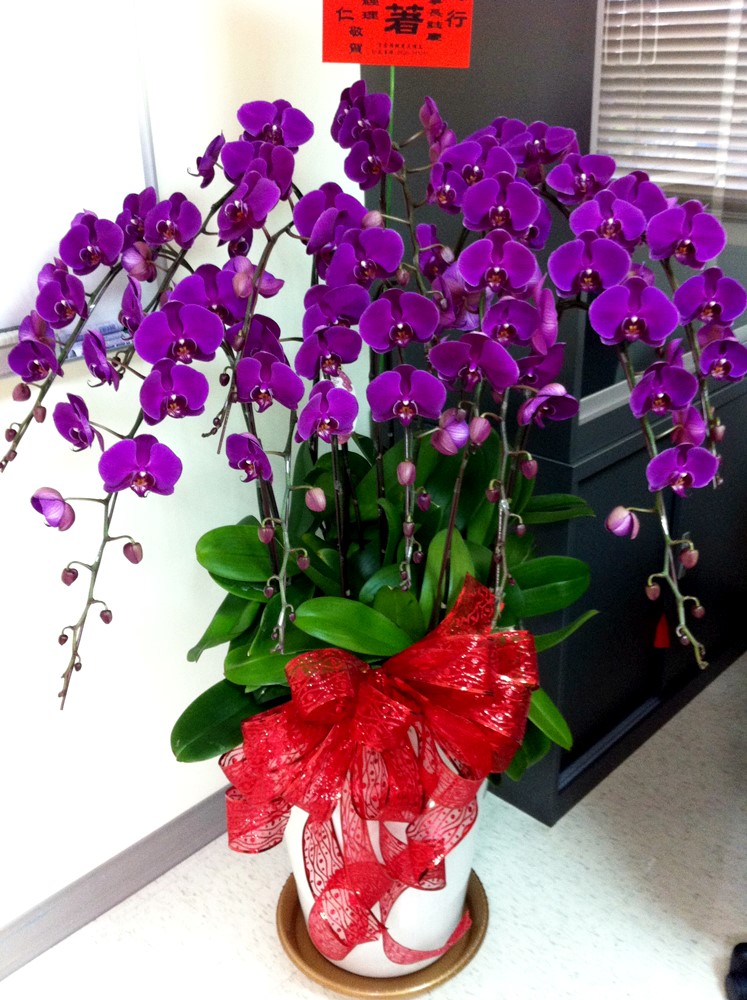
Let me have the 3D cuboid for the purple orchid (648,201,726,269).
[{"bbox_3d":[0.381,-0.325,1.230,0.099,0.083,0.045,10,15,13],"label":"purple orchid"}]

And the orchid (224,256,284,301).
[{"bbox_3d":[-0.140,-0.261,1.190,0.080,0.070,0.045,-10,25,-18],"label":"orchid"}]

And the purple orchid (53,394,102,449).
[{"bbox_3d":[-0.331,-0.089,1.130,0.078,0.064,0.035,21,33,40],"label":"purple orchid"}]

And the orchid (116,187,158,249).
[{"bbox_3d":[-0.278,-0.339,1.210,0.078,0.073,0.042,-7,17,37],"label":"orchid"}]

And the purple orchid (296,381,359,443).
[{"bbox_3d":[-0.057,-0.110,1.260,0.076,0.072,0.042,2,24,24],"label":"purple orchid"}]

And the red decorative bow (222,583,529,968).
[{"bbox_3d":[0.009,0.409,1.450,0.410,0.580,0.260,-1,24,1],"label":"red decorative bow"}]

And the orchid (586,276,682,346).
[{"bbox_3d":[0.297,-0.216,1.150,0.102,0.078,0.040,4,24,14],"label":"orchid"}]

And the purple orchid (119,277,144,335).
[{"bbox_3d":[-0.288,-0.230,1.200,0.040,0.072,0.085,-11,31,-19],"label":"purple orchid"}]

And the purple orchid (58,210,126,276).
[{"bbox_3d":[-0.360,-0.327,1.290,0.084,0.076,0.040,-1,20,4],"label":"purple orchid"}]

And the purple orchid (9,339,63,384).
[{"bbox_3d":[-0.401,-0.165,1.200,0.074,0.055,0.035,9,27,23],"label":"purple orchid"}]

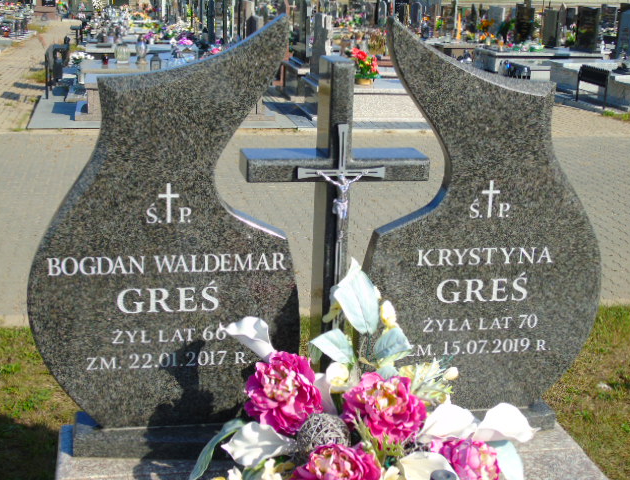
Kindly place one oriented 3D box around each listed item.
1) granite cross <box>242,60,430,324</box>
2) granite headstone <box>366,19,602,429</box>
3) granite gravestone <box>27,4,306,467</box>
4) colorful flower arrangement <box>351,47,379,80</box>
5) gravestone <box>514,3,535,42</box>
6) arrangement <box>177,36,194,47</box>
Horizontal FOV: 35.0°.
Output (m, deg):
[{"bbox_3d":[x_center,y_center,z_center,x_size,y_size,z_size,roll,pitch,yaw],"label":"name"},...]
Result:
[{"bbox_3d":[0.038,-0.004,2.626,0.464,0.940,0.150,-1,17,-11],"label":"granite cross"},{"bbox_3d":[0.454,-0.017,2.709,0.685,1.140,0.115,-1,17,-11],"label":"granite headstone"},{"bbox_3d":[-0.379,-0.003,2.544,0.685,1.140,0.115,-1,17,-11],"label":"granite gravestone"},{"bbox_3d":[0.566,-1.975,11.300,0.330,0.410,0.320,-1,17,-11],"label":"colorful flower arrangement"},{"bbox_3d":[3.681,-3.804,17.500,0.390,0.760,0.140,-1,17,-11],"label":"gravestone"},{"bbox_3d":[-1.686,-2.581,13.000,0.210,0.140,0.180,-1,17,-11],"label":"arrangement"}]

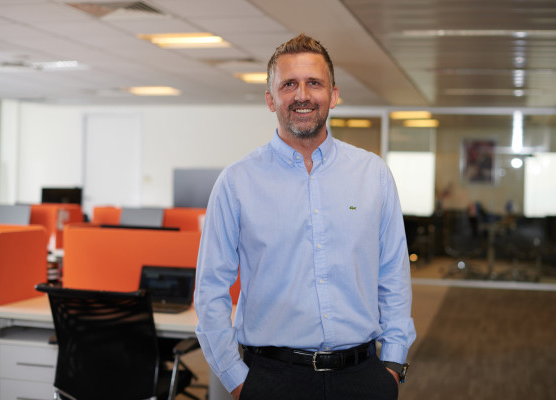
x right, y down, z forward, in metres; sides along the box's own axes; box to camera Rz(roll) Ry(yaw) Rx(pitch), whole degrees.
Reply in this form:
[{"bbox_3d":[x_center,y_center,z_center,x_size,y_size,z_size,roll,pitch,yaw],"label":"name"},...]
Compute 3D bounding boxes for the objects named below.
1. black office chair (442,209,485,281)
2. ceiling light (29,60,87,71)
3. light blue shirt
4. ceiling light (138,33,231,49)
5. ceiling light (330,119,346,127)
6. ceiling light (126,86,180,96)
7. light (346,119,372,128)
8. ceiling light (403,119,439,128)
[{"bbox_3d":[2.835,0.646,12.664,0.600,0.970,0.600,1,2,-25],"label":"black office chair"},{"bbox_3d":[-2.131,-1.303,8.034,0.600,0.070,0.600,2,2,15],"label":"ceiling light"},{"bbox_3d":[0.066,0.155,2.140,0.550,0.660,0.300,1,2,-9],"label":"light blue shirt"},{"bbox_3d":[-0.694,-1.219,6.370,0.600,0.070,0.600,2,2,15],"label":"ceiling light"},{"bbox_3d":[1.060,-1.400,15.093,0.480,0.070,0.550,2,2,15],"label":"ceiling light"},{"bbox_3d":[-1.516,-1.346,10.299,0.600,0.070,0.600,2,2,15],"label":"ceiling light"},{"bbox_3d":[1.455,-1.388,15.060,0.500,0.070,0.550,2,2,15],"label":"light"},{"bbox_3d":[2.499,-1.346,14.610,0.580,0.070,0.580,2,2,15],"label":"ceiling light"}]

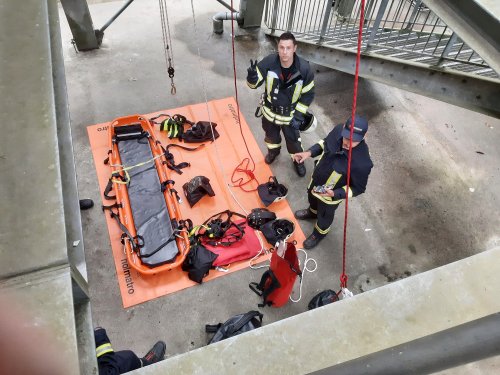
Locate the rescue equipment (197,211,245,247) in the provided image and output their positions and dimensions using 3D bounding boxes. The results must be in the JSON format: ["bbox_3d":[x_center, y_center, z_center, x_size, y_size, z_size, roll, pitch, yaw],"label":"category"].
[{"bbox_3d":[-0.298,0.452,4.147,0.500,0.170,0.380,-15,59,-14],"label":"rescue equipment"}]

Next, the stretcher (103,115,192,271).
[{"bbox_3d":[-1.232,0.008,4.383,0.660,0.210,2.160,-13,59,-13],"label":"stretcher"}]

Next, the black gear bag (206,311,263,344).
[{"bbox_3d":[-0.098,1.377,3.552,0.520,0.260,0.300,-26,62,-20],"label":"black gear bag"}]

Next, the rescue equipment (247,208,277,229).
[{"bbox_3d":[0.139,0.352,4.286,0.330,0.200,0.260,-10,58,-12],"label":"rescue equipment"}]

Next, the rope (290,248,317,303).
[{"bbox_3d":[0.549,0.952,4.022,0.250,0.050,0.580,17,57,7],"label":"rope"}]

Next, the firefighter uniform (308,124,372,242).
[{"bbox_3d":[0.786,0.010,3.751,0.480,1.450,0.580,-28,63,-21],"label":"firefighter uniform"}]

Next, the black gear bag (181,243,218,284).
[{"bbox_3d":[-0.534,0.792,3.937,0.340,0.200,0.400,-24,62,-19],"label":"black gear bag"}]

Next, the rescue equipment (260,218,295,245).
[{"bbox_3d":[0.308,0.492,4.208,0.380,0.200,0.280,-10,58,-12],"label":"rescue equipment"}]

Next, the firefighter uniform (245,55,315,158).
[{"bbox_3d":[0.308,-0.810,4.252,0.680,1.450,0.420,8,56,0],"label":"firefighter uniform"}]

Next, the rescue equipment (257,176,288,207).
[{"bbox_3d":[0.274,0.066,4.487,0.370,0.200,0.290,-8,58,-10],"label":"rescue equipment"}]

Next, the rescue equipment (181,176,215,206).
[{"bbox_3d":[-0.595,0.029,4.425,0.310,0.220,0.270,-24,62,-19],"label":"rescue equipment"}]

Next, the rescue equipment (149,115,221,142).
[{"bbox_3d":[-0.856,-0.797,4.996,0.920,0.150,0.330,12,56,3],"label":"rescue equipment"}]

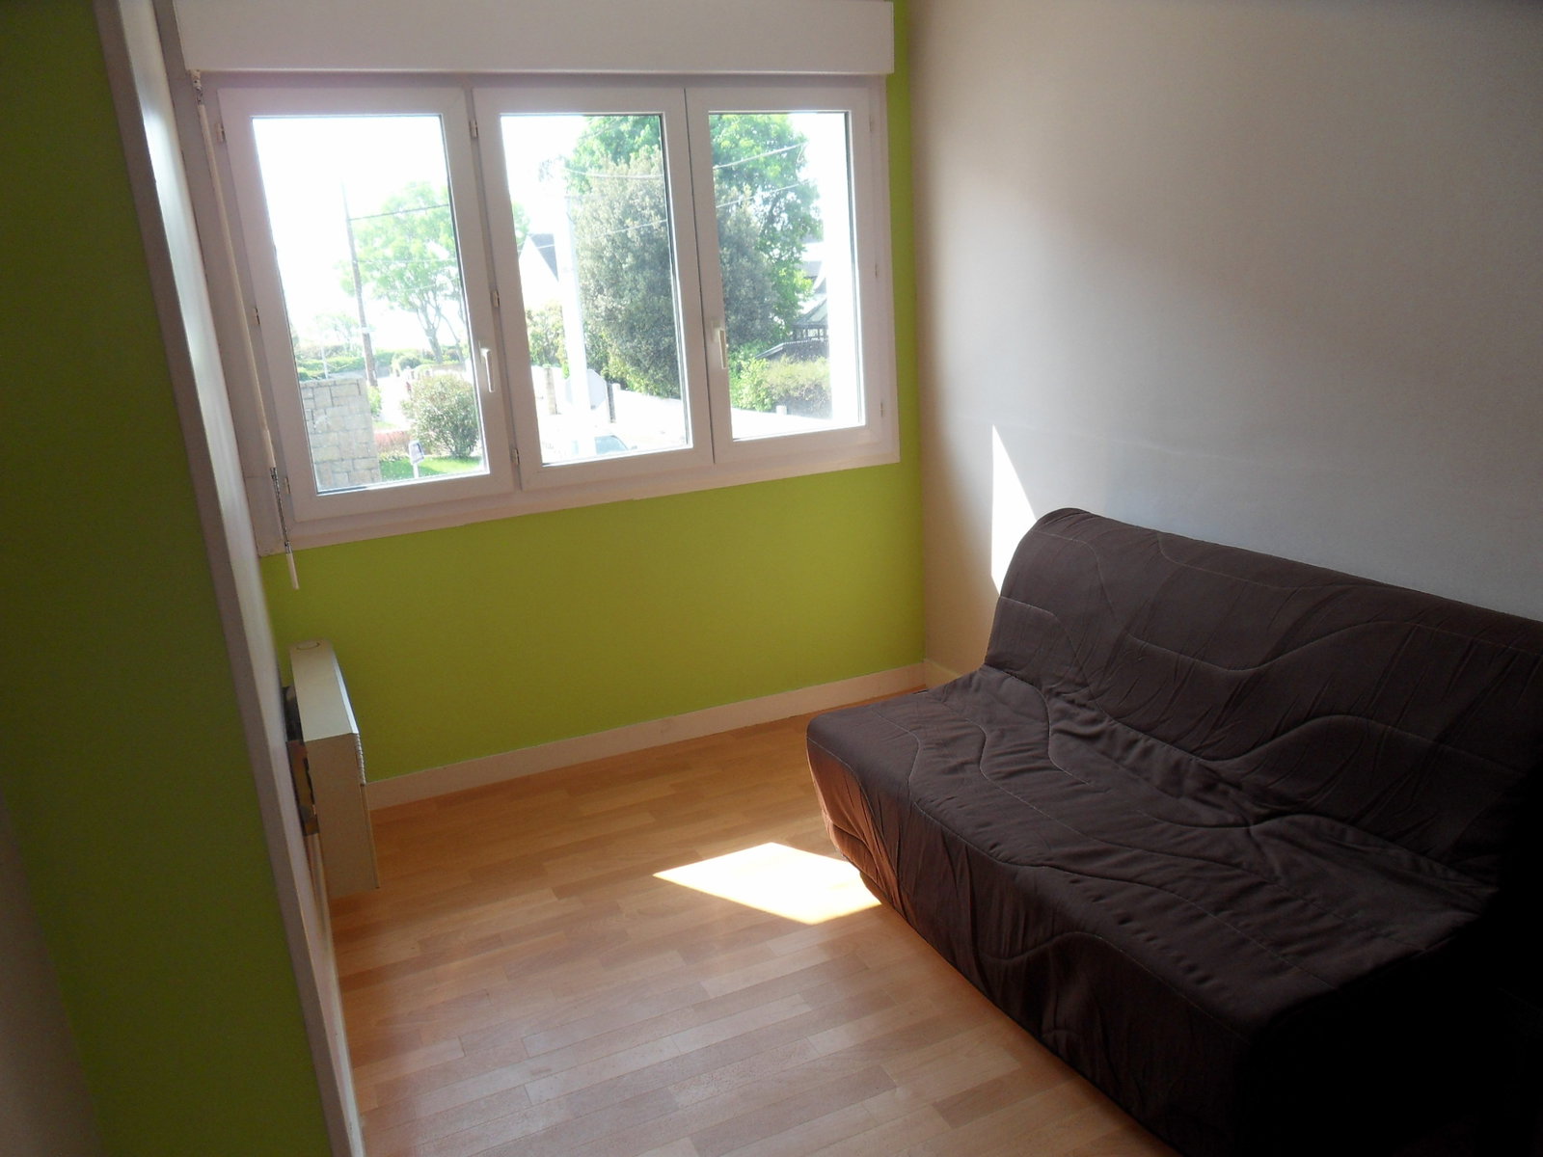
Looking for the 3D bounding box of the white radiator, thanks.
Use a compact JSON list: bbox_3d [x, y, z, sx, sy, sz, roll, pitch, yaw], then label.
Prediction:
[{"bbox_3d":[-1.095,0.439,2.667,0.107,0.367,0.775,-10,16,-24],"label":"white radiator"}]

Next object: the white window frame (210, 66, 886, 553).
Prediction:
[{"bbox_3d":[-0.504,-0.850,3.301,1.996,1.247,0.080,-10,16,-22],"label":"white window frame"}]

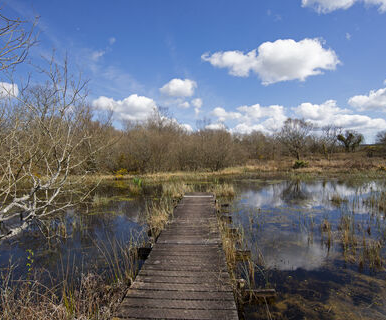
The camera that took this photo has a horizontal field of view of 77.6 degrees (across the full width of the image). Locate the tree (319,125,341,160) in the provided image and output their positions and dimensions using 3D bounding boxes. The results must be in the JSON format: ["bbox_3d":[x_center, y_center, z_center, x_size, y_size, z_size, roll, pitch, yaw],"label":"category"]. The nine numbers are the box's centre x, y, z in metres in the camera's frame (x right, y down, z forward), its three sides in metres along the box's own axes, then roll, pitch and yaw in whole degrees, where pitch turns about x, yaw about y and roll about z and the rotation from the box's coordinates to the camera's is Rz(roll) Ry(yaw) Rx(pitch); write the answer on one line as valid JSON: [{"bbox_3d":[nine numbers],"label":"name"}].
[{"bbox_3d":[28.070,-3.470,49.000,4.490,7.550,4.270,0,1,0],"label":"tree"}]

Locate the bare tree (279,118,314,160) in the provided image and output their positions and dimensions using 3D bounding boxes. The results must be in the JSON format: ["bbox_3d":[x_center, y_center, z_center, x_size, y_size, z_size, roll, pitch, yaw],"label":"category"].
[{"bbox_3d":[25.010,-4.890,58.000,8.220,10.270,7.810,0,1,0],"label":"bare tree"}]

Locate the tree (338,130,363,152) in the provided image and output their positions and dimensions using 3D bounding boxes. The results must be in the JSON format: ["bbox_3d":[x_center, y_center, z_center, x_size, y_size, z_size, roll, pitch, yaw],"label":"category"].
[{"bbox_3d":[52.500,-6.080,80.000,8.670,7.500,8.230,0,1,0],"label":"tree"}]

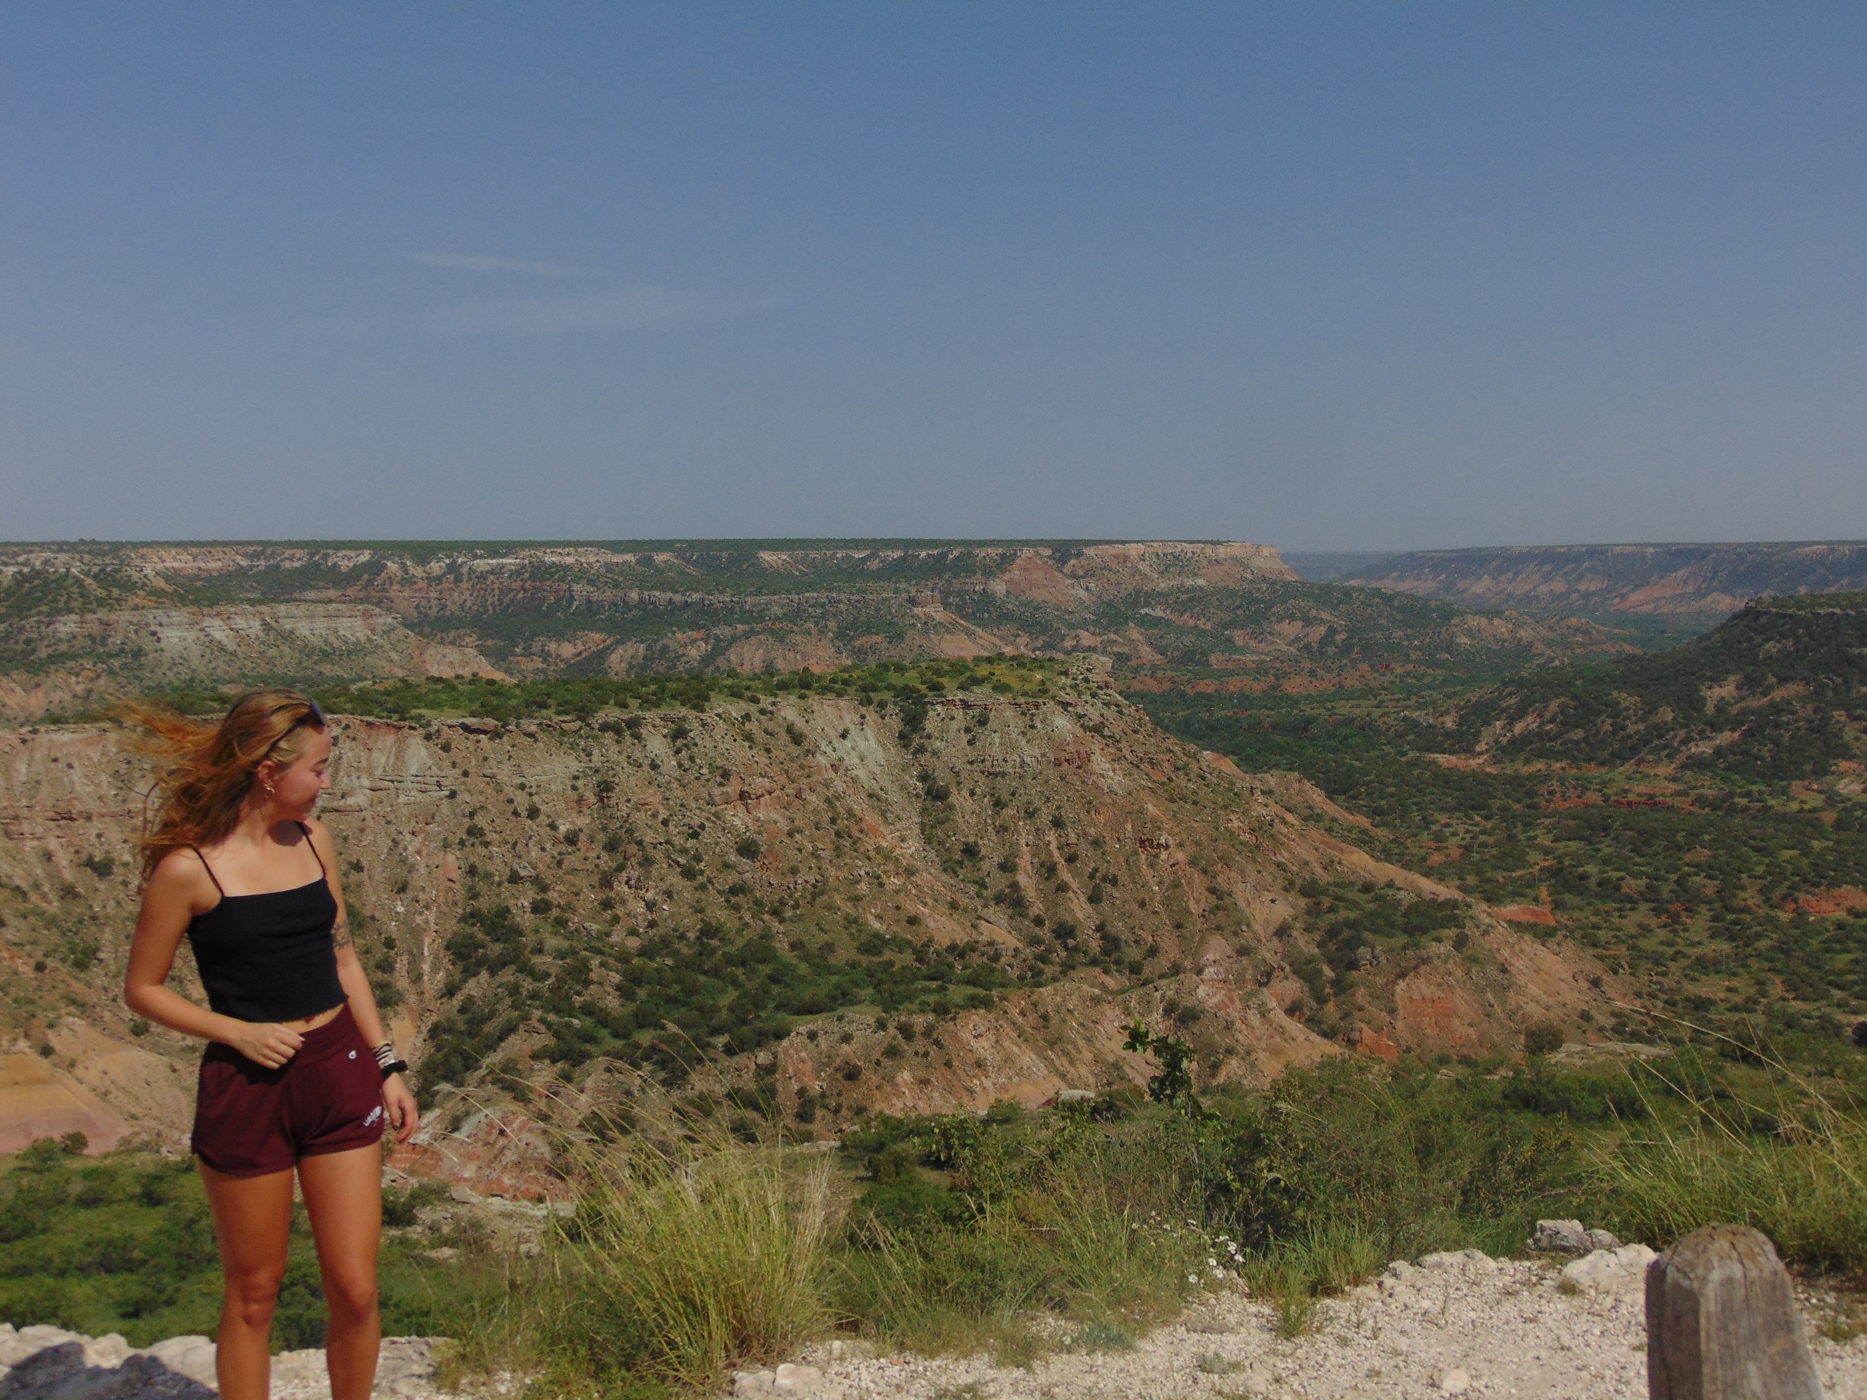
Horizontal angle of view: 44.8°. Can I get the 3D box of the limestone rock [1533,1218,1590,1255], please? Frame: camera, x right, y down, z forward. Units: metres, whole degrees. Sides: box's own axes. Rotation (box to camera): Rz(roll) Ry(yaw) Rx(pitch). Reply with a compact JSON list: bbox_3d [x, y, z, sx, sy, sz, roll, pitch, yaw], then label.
[{"bbox_3d":[1.691,1.445,6.100,0.148,0.085,0.120,1,4,11],"label":"limestone rock"}]

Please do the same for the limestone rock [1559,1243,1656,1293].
[{"bbox_3d":[1.731,1.453,5.800,0.245,0.110,0.170,1,4,11],"label":"limestone rock"}]

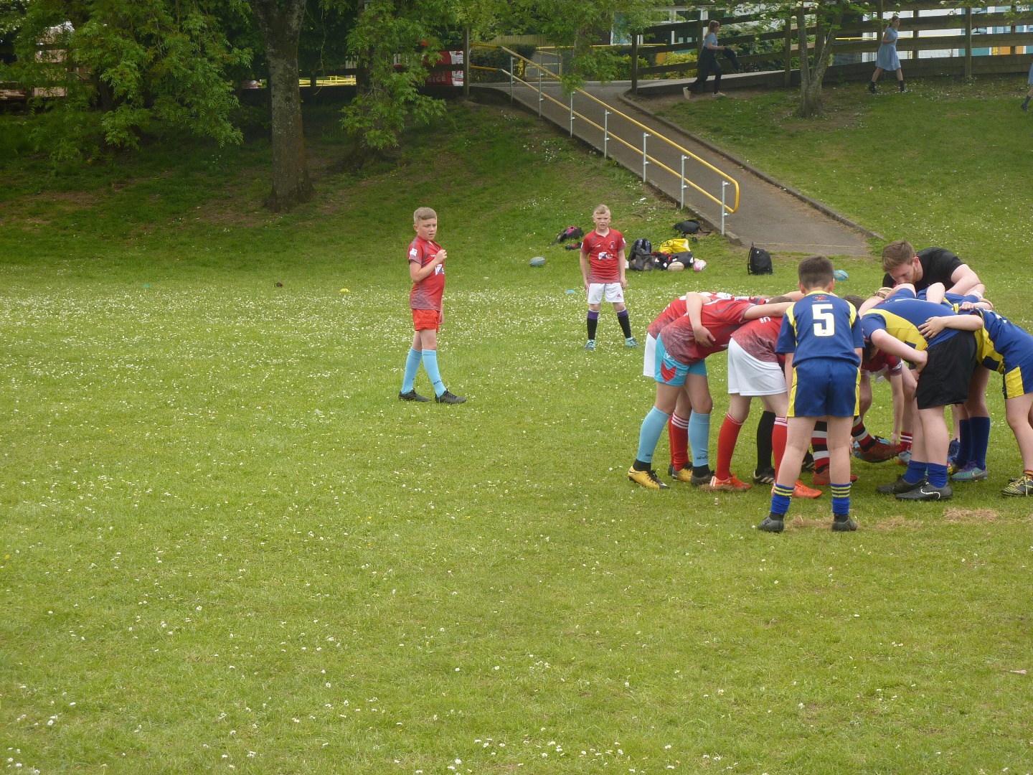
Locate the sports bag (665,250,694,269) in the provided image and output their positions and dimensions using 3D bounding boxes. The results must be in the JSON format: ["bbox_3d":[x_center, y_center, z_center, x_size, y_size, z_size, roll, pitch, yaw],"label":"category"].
[{"bbox_3d":[2.707,-2.117,44.600,0.500,0.300,0.290,0,4,3],"label":"sports bag"}]

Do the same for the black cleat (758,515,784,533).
[{"bbox_3d":[1.268,0.678,13.400,0.088,0.095,0.235,-1,5,-21],"label":"black cleat"}]

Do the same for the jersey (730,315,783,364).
[{"bbox_3d":[1.479,-0.287,14.800,0.570,0.300,0.440,-26,6,-7],"label":"jersey"}]

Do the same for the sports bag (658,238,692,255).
[{"bbox_3d":[2.544,-2.226,43.200,0.520,0.360,0.300,0,4,0],"label":"sports bag"}]

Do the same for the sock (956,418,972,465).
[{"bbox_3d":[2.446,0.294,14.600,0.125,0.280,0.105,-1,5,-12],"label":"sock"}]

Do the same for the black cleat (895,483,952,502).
[{"bbox_3d":[2.027,0.522,13.370,0.280,0.100,0.100,0,4,6],"label":"black cleat"}]

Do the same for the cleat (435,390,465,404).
[{"bbox_3d":[-0.488,0.068,19.800,0.245,0.105,0.095,1,5,13],"label":"cleat"}]

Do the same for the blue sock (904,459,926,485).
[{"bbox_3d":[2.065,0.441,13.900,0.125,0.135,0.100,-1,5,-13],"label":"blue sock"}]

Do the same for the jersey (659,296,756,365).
[{"bbox_3d":[1.087,-0.324,15.100,0.570,0.310,0.450,-27,6,-7],"label":"jersey"}]

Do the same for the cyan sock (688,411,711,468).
[{"bbox_3d":[0.958,0.272,14.050,0.115,0.290,0.100,1,5,18],"label":"cyan sock"}]

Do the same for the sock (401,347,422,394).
[{"bbox_3d":[-0.759,-0.120,19.500,0.115,0.330,0.100,17,12,26],"label":"sock"}]

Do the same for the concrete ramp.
[{"bbox_3d":[3.044,-4.447,52.219,2.800,3.300,15.200,-1,5,-16],"label":"concrete ramp"}]

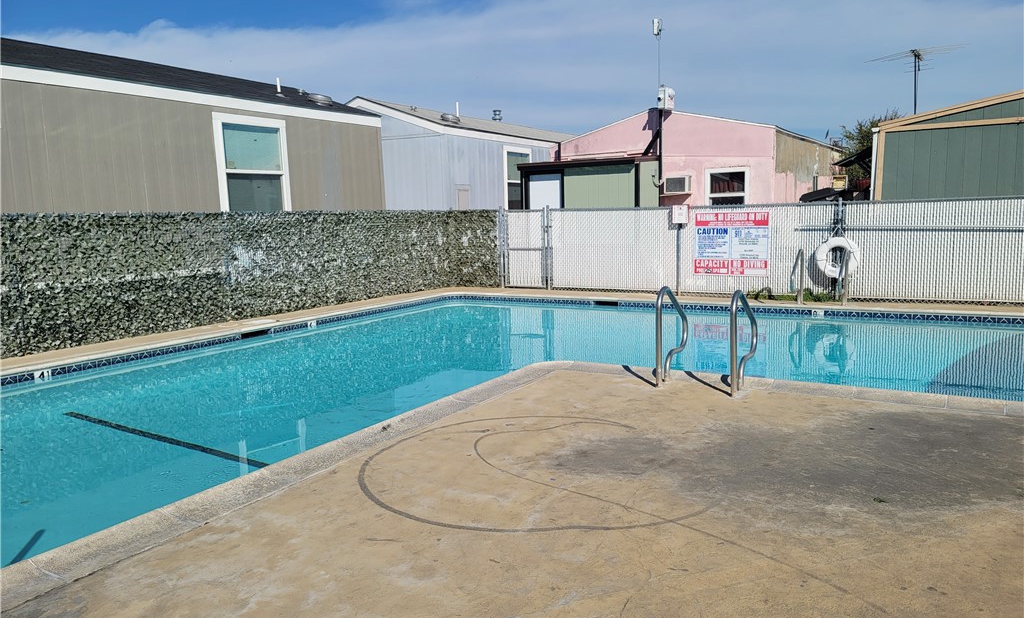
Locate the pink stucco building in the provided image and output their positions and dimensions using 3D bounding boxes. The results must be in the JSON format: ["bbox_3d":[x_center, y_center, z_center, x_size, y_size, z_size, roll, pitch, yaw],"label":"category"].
[{"bbox_3d":[4.803,-2.788,18.107,4.700,3.360,10.600,3,9,31],"label":"pink stucco building"}]

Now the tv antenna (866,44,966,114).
[{"bbox_3d":[6.388,-3.468,11.645,1.450,1.080,1.400,3,9,31],"label":"tv antenna"}]

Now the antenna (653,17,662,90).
[{"bbox_3d":[2.781,-4.883,14.132,0.180,1.360,0.130,-2,7,-5],"label":"antenna"}]

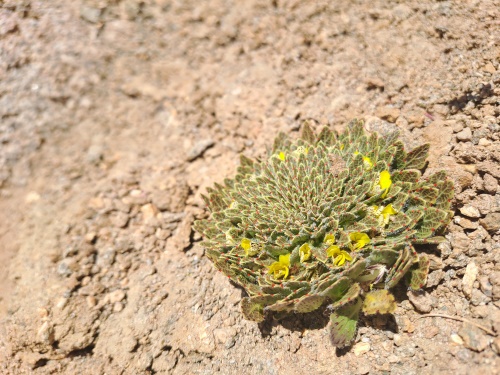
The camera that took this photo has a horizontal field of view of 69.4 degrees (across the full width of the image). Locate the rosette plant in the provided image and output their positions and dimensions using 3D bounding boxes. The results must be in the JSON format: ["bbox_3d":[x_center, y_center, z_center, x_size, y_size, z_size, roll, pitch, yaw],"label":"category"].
[{"bbox_3d":[0.023,0.009,0.130,0.086,0.034,0.090,-15,44,0],"label":"rosette plant"}]

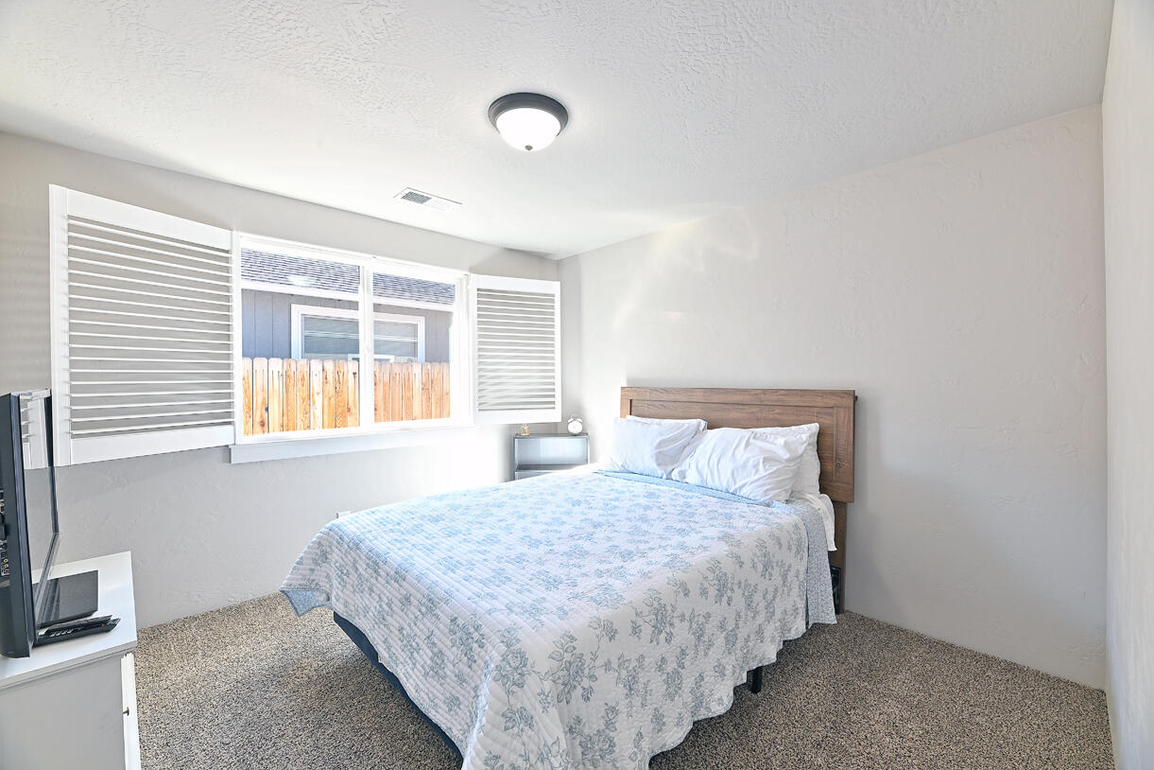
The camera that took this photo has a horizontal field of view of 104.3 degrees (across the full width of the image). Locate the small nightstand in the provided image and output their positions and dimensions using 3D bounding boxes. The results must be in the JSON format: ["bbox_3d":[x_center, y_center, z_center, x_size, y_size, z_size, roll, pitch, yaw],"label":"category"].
[{"bbox_3d":[-0.204,0.836,3.756,0.613,0.840,0.250,0,0,-1],"label":"small nightstand"}]

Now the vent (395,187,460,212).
[{"bbox_3d":[-0.932,-1.147,2.822,0.354,0.020,0.200,0,0,-43],"label":"vent"}]

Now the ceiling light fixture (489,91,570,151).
[{"bbox_3d":[-0.207,-1.083,1.933,0.341,0.147,0.341,0,0,0],"label":"ceiling light fixture"}]

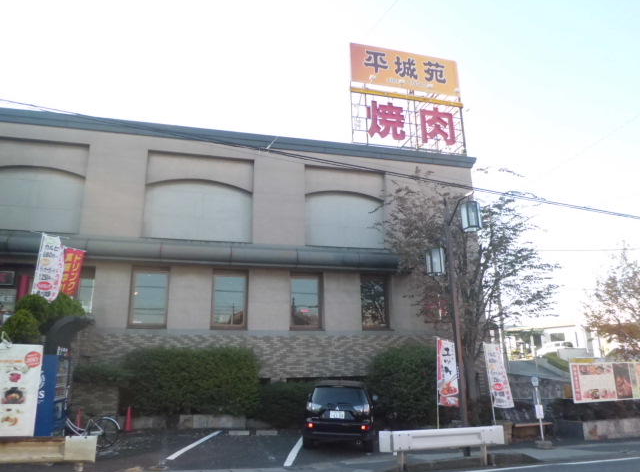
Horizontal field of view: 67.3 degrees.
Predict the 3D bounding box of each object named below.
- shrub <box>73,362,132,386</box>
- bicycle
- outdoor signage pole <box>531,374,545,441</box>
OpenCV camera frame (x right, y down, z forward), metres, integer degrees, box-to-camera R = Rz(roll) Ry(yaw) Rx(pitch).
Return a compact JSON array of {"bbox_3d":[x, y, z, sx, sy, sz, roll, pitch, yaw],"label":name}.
[{"bbox_3d":[-6.606,4.207,14.600,1.700,0.750,0.800,3,-16,-14],"label":"shrub"},{"bbox_3d":[-5.726,4.516,11.419,1.780,1.040,0.550,3,-16,-13],"label":"bicycle"},{"bbox_3d":[5.719,4.511,12.549,0.300,1.720,0.200,3,-16,-13],"label":"outdoor signage pole"}]

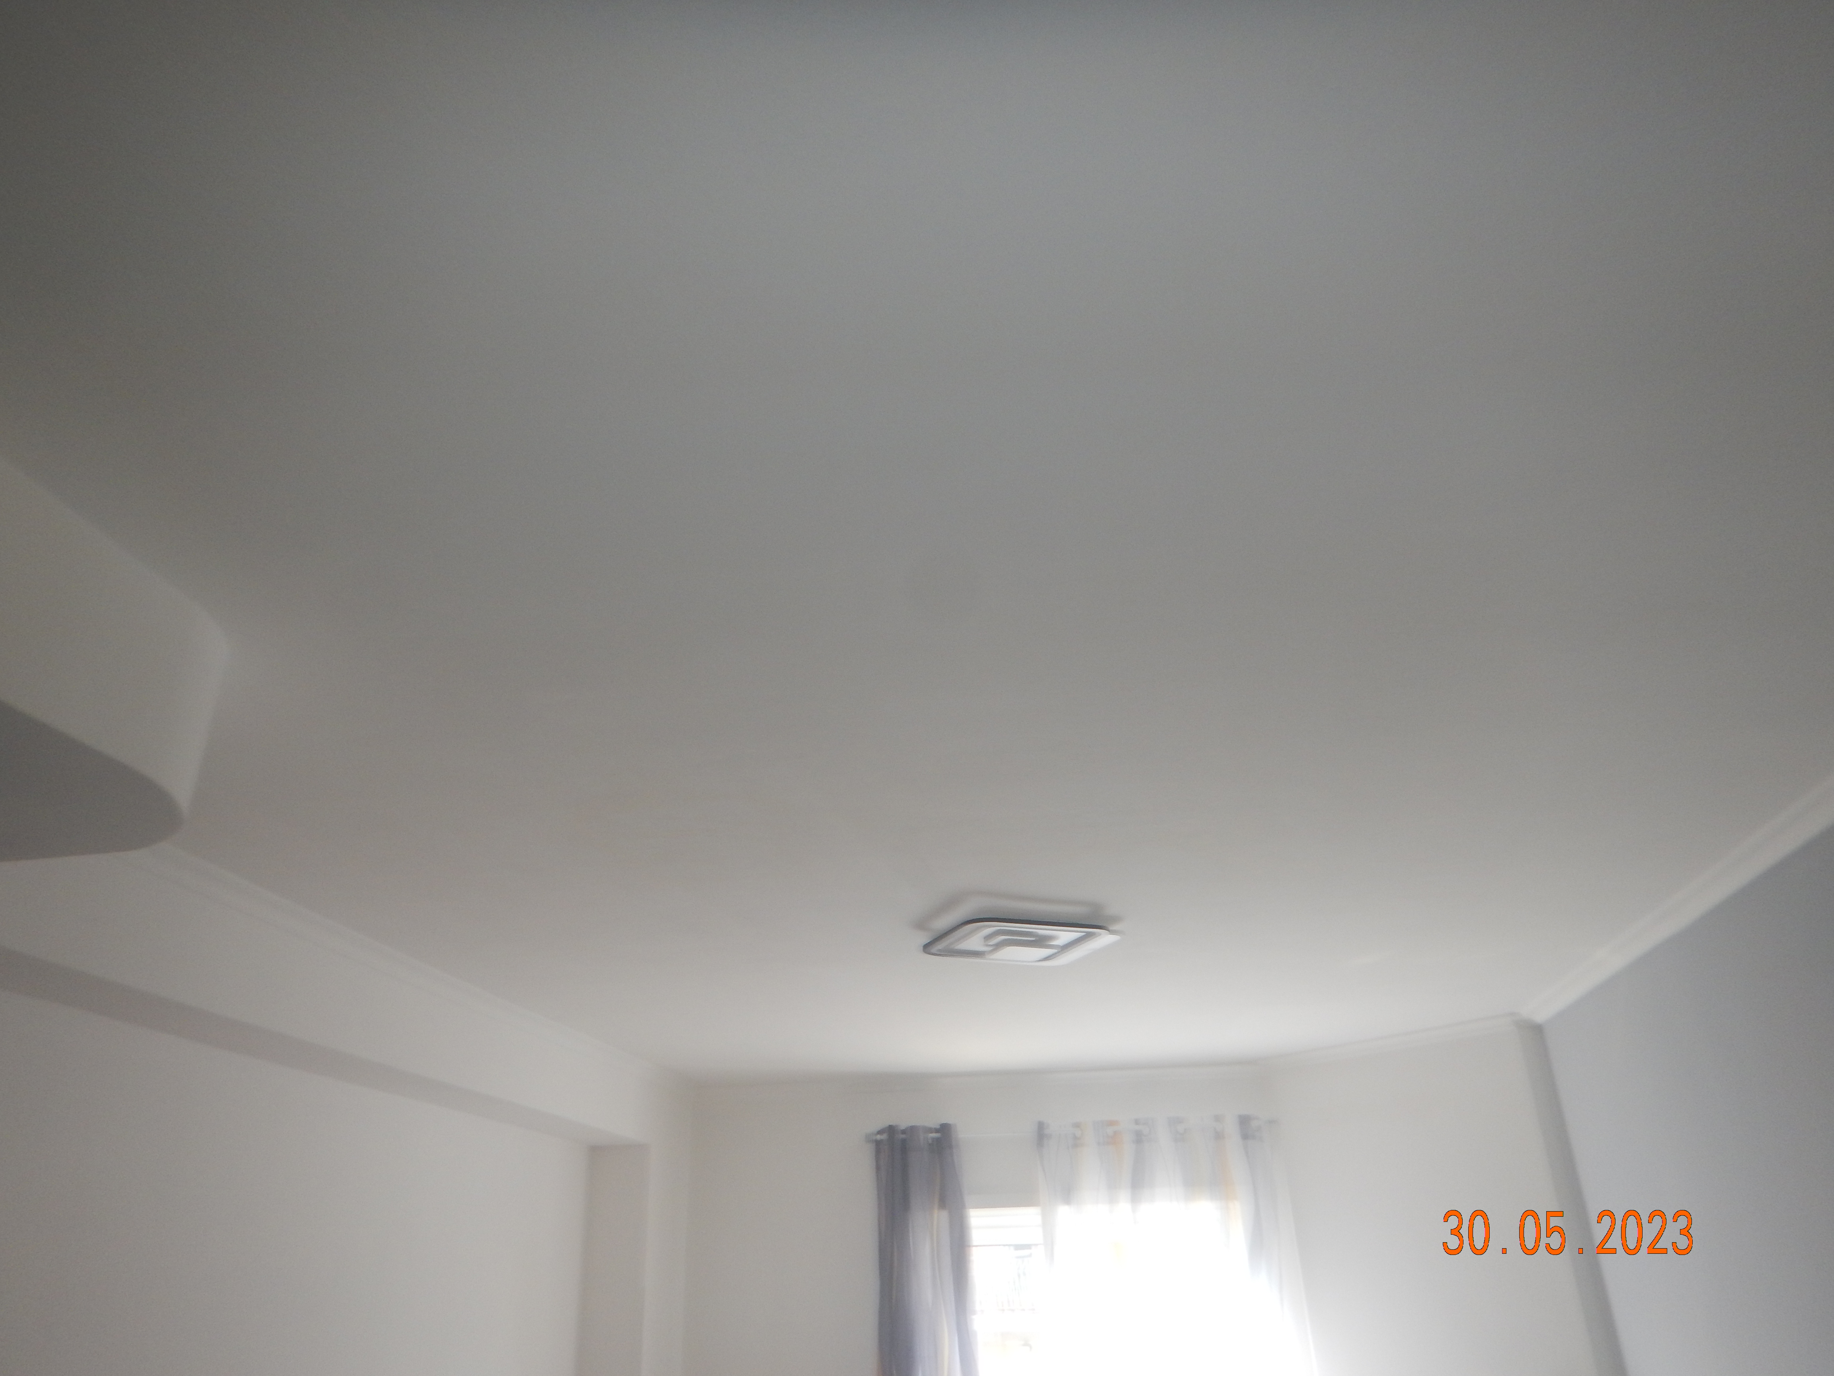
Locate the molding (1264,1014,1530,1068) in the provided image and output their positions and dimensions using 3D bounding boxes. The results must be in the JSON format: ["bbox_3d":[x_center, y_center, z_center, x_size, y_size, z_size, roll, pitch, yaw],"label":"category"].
[{"bbox_3d":[2.349,1.793,6.342,0.068,0.073,1.440,18,-32,-36],"label":"molding"}]

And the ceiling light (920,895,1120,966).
[{"bbox_3d":[0.317,0.792,4.100,0.490,0.075,0.490,8,-28,-20],"label":"ceiling light"}]

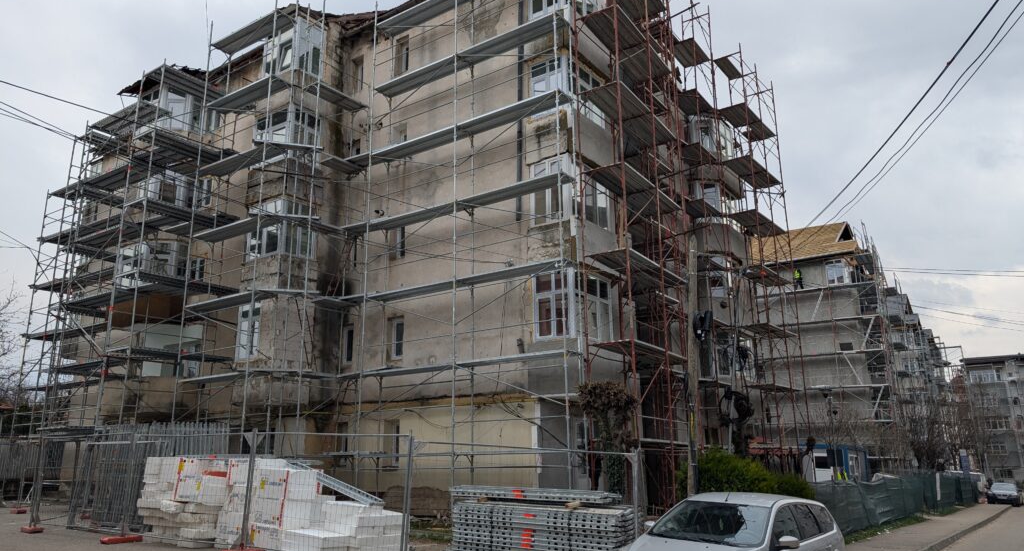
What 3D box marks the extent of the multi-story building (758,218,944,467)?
[{"bbox_3d":[26.083,8.741,57.634,12.500,17.000,34.000,-11,-18,33],"label":"multi-story building"}]

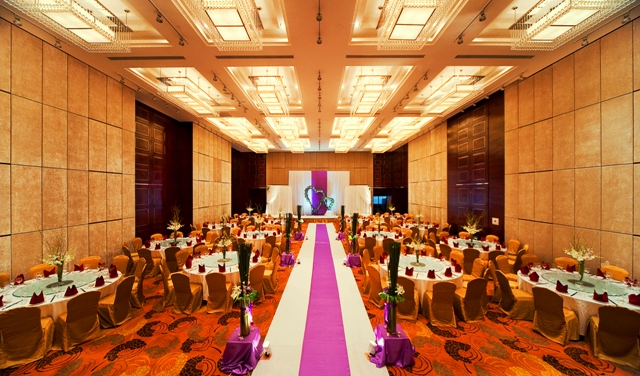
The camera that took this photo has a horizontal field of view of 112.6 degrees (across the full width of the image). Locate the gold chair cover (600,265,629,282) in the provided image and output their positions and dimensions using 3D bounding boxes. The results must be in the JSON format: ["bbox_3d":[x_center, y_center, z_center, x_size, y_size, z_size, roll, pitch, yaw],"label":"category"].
[{"bbox_3d":[7.180,2.479,5.218,0.560,0.940,0.460,0,-1,-28],"label":"gold chair cover"}]

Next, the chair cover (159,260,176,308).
[{"bbox_3d":[-3.761,2.402,5.438,0.580,0.915,0.470,1,-1,-32],"label":"chair cover"}]

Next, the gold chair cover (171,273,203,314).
[{"bbox_3d":[-3.220,2.479,5.238,0.460,0.940,0.560,0,-1,9],"label":"gold chair cover"}]

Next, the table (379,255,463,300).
[{"bbox_3d":[2.830,2.572,6.144,2.080,0.740,2.080,0,-1,0],"label":"table"}]

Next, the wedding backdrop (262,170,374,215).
[{"bbox_3d":[-0.190,0.533,20.294,10.000,4.200,0.500,0,-1,0],"label":"wedding backdrop"}]

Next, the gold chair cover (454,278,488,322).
[{"bbox_3d":[3.453,2.392,4.828,0.470,0.915,0.580,0,-1,-24],"label":"gold chair cover"}]

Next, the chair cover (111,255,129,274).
[{"bbox_3d":[-5.950,2.471,6.086,0.460,0.930,0.570,0,-1,-6],"label":"chair cover"}]

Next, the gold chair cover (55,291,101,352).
[{"bbox_3d":[-4.526,2.378,3.992,0.580,0.915,0.470,-1,-1,29],"label":"gold chair cover"}]

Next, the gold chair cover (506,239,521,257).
[{"bbox_3d":[7.420,2.501,8.246,0.570,0.930,0.460,0,-1,-25],"label":"gold chair cover"}]

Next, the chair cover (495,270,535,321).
[{"bbox_3d":[4.500,2.455,4.986,0.570,0.930,0.460,0,-1,1],"label":"chair cover"}]

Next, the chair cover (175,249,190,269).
[{"bbox_3d":[-4.165,2.422,6.653,0.580,0.915,0.470,0,-1,25],"label":"chair cover"}]

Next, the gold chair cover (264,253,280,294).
[{"bbox_3d":[-1.416,2.413,6.129,0.580,0.915,0.470,0,-1,-10],"label":"gold chair cover"}]

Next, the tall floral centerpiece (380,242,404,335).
[{"bbox_3d":[1.238,1.705,3.627,0.410,1.550,0.410,0,-1,0],"label":"tall floral centerpiece"}]

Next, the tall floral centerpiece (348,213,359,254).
[{"bbox_3d":[1.286,1.754,8.164,0.410,1.570,0.410,0,-1,0],"label":"tall floral centerpiece"}]

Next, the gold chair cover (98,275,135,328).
[{"bbox_3d":[-4.530,2.452,4.726,0.570,0.930,0.460,0,-1,8],"label":"gold chair cover"}]

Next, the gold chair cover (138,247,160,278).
[{"bbox_3d":[-5.680,2.486,7.166,0.460,0.930,0.570,0,-1,-6],"label":"gold chair cover"}]

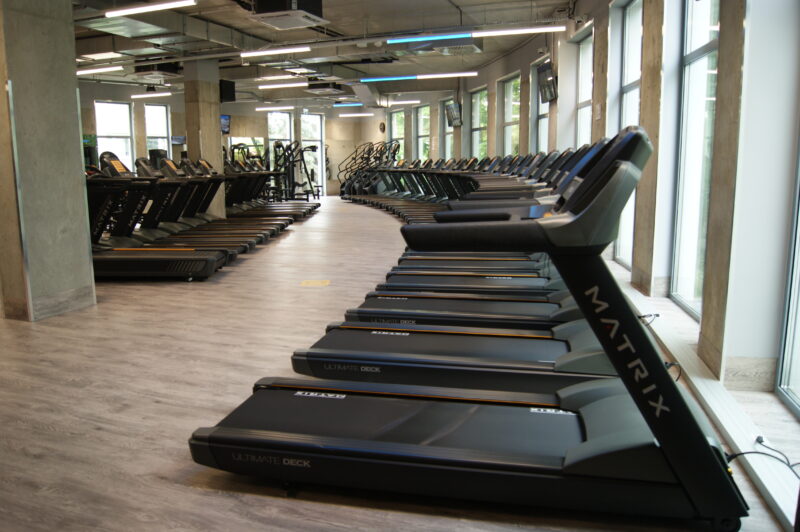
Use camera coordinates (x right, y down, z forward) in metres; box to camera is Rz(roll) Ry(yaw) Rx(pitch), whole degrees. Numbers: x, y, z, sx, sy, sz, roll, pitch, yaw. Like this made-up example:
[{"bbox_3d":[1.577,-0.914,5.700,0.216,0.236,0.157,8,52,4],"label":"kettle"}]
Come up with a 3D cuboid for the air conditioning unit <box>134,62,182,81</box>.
[{"bbox_3d":[-5.874,-4.777,14.696,0.950,0.310,0.950,4,10,24],"label":"air conditioning unit"}]

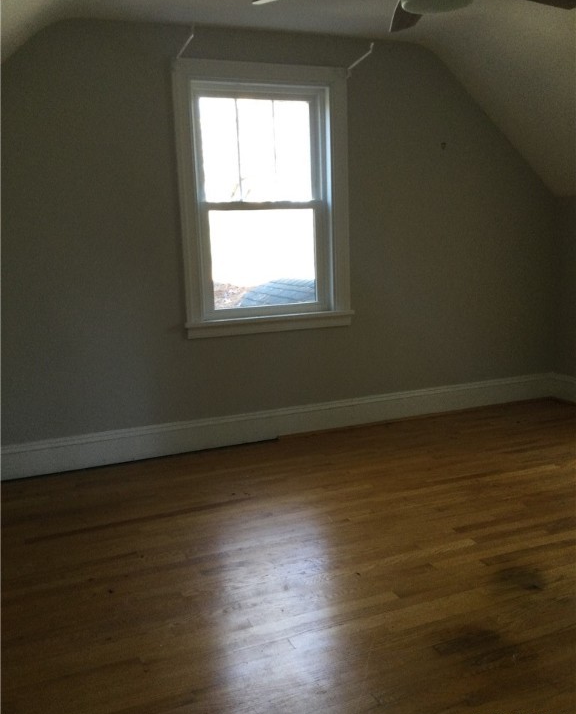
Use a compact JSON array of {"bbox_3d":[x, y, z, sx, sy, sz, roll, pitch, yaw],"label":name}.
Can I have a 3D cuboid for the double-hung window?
[{"bbox_3d":[-0.120,-0.907,4.027,1.082,1.537,0.100,-6,10,-21],"label":"double-hung window"}]

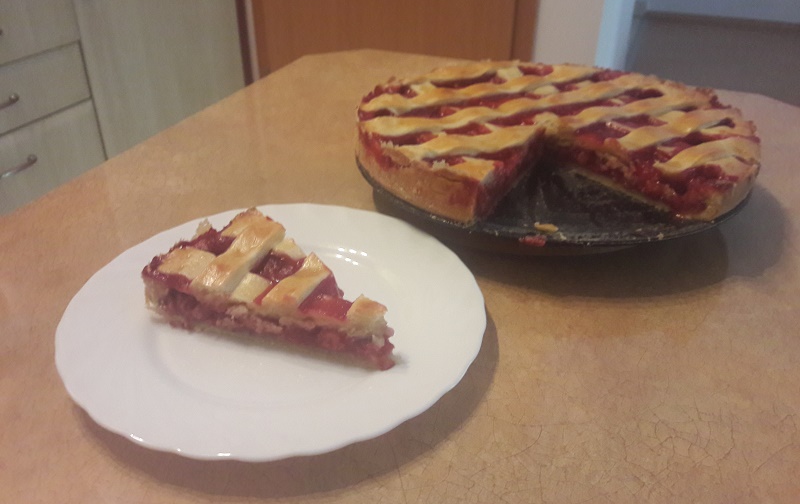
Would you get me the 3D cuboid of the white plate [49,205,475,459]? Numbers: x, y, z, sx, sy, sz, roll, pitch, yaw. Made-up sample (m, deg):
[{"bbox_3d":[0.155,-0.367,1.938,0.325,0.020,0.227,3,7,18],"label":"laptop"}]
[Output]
[{"bbox_3d":[-0.058,0.031,0.321,0.201,0.019,0.201,1,31,0],"label":"white plate"}]

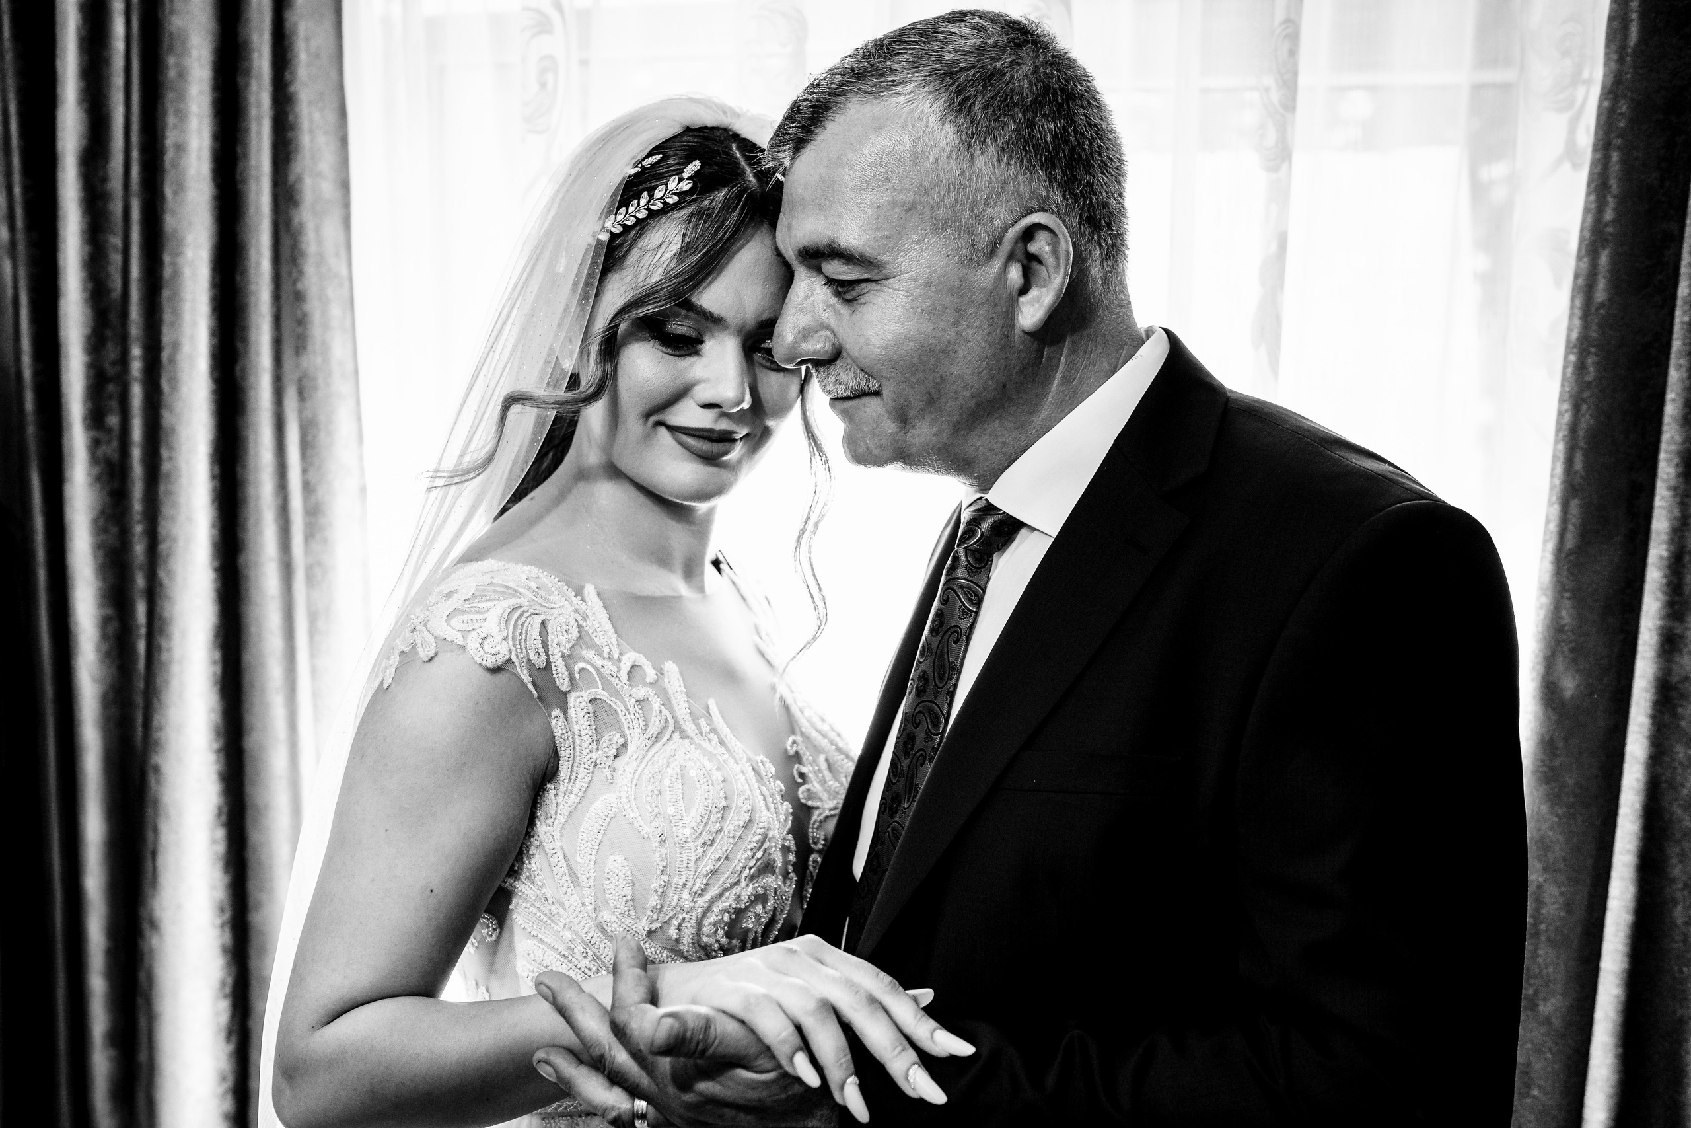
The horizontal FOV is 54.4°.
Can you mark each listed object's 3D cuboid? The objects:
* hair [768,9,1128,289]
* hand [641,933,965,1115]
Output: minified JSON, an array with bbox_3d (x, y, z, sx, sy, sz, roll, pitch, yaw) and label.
[{"bbox_3d":[0.061,-0.236,0.965,0.210,0.185,0.168,-17,6,-14],"label":"hair"},{"bbox_3d":[-0.018,0.243,0.860,0.175,0.065,0.090,18,25,-2],"label":"hand"}]

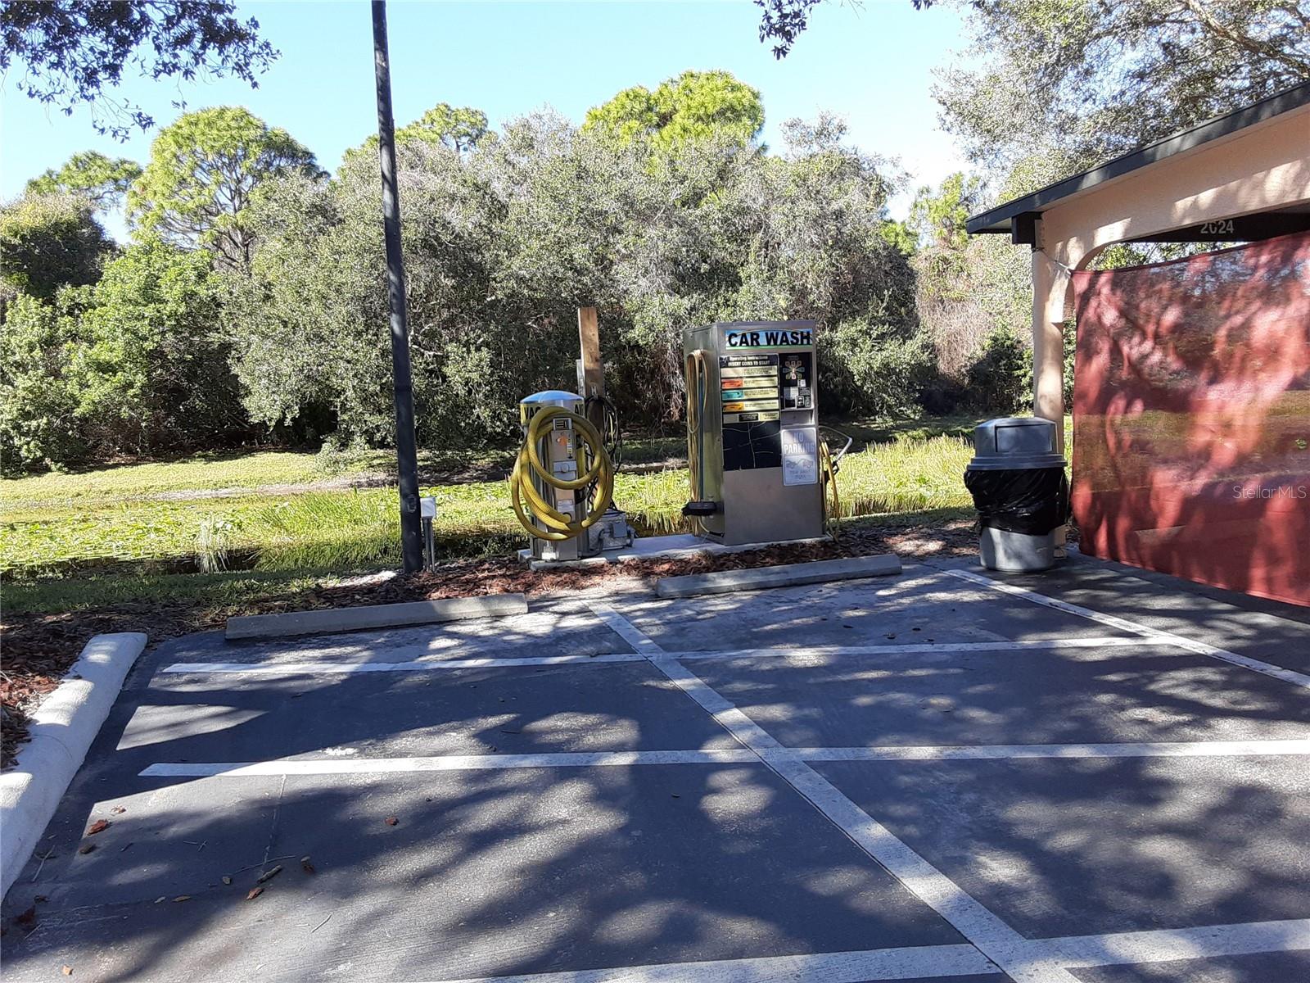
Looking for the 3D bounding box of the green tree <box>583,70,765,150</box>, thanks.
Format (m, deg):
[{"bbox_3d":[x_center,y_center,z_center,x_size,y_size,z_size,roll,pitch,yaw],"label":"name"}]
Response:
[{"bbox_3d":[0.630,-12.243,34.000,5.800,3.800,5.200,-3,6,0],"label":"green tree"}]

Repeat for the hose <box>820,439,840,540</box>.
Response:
[{"bbox_3d":[1.478,-0.018,8.810,0.160,0.860,0.270,-5,7,-16],"label":"hose"}]

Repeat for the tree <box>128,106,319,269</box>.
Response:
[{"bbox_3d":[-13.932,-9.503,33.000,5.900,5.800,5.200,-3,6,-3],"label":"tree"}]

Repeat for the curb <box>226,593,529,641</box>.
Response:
[{"bbox_3d":[-1.707,0.770,6.395,1.814,0.110,0.150,-3,7,-16],"label":"curb"}]

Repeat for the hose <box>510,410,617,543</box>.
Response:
[{"bbox_3d":[-0.707,-0.137,7.800,0.710,0.950,0.300,-5,7,-16],"label":"hose"}]

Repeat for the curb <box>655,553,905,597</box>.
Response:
[{"bbox_3d":[0.901,0.600,7.244,1.865,0.110,0.150,-4,7,-19],"label":"curb"}]

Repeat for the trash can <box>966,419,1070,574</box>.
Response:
[{"bbox_3d":[2.715,0.011,7.681,0.680,1.080,0.680,-2,6,9],"label":"trash can"}]

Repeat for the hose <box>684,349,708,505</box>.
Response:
[{"bbox_3d":[0.354,-0.551,8.738,0.150,1.300,0.270,-5,7,-16],"label":"hose"}]

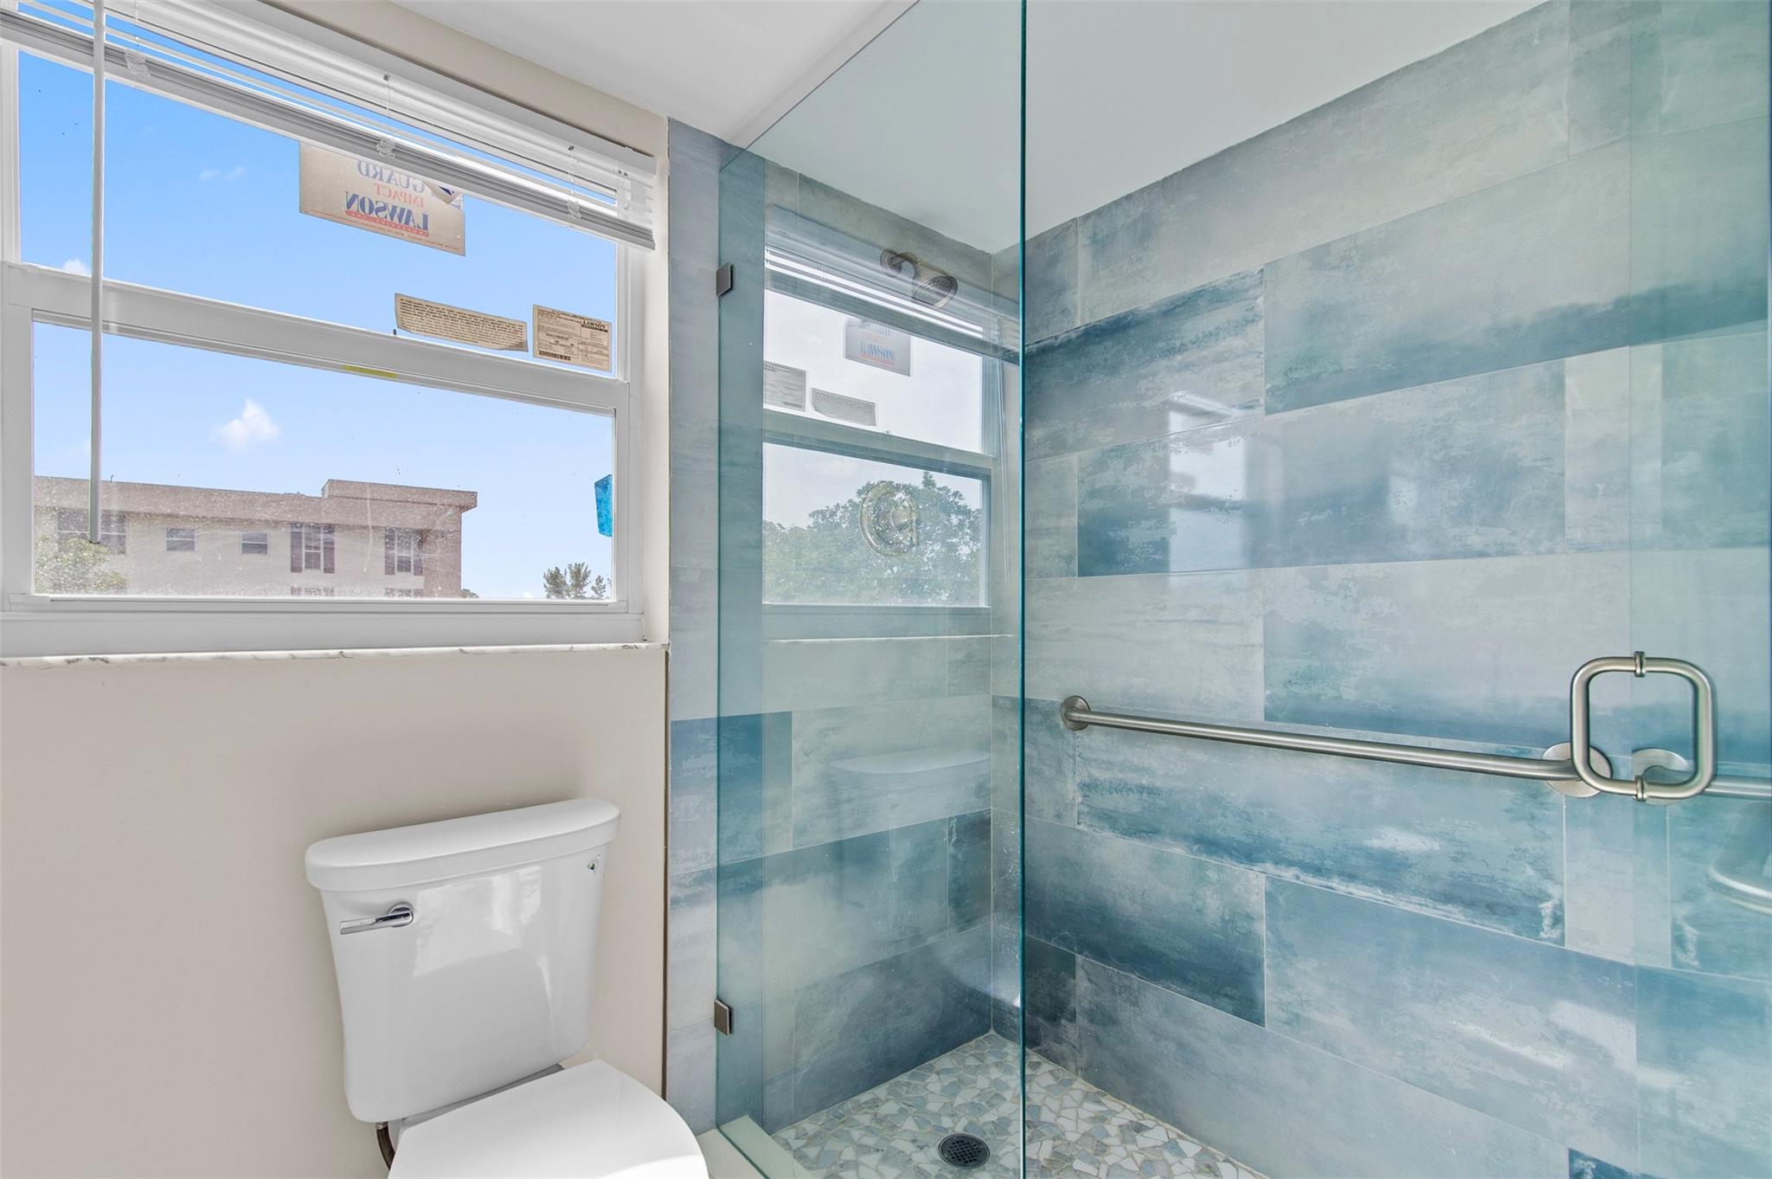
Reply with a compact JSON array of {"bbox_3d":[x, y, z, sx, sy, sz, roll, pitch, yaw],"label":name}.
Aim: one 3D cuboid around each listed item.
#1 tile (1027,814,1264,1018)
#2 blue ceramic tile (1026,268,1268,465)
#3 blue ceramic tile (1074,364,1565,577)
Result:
[{"bbox_3d":[0.518,0.718,1.818,0.010,0.302,0.706,2,-2,-41],"label":"tile"},{"bbox_3d":[0.529,-0.498,1.848,0.010,0.302,0.706,2,-2,-41],"label":"blue ceramic tile"},{"bbox_3d":[0.765,-0.198,1.567,0.010,0.302,0.900,2,-2,-41],"label":"blue ceramic tile"}]

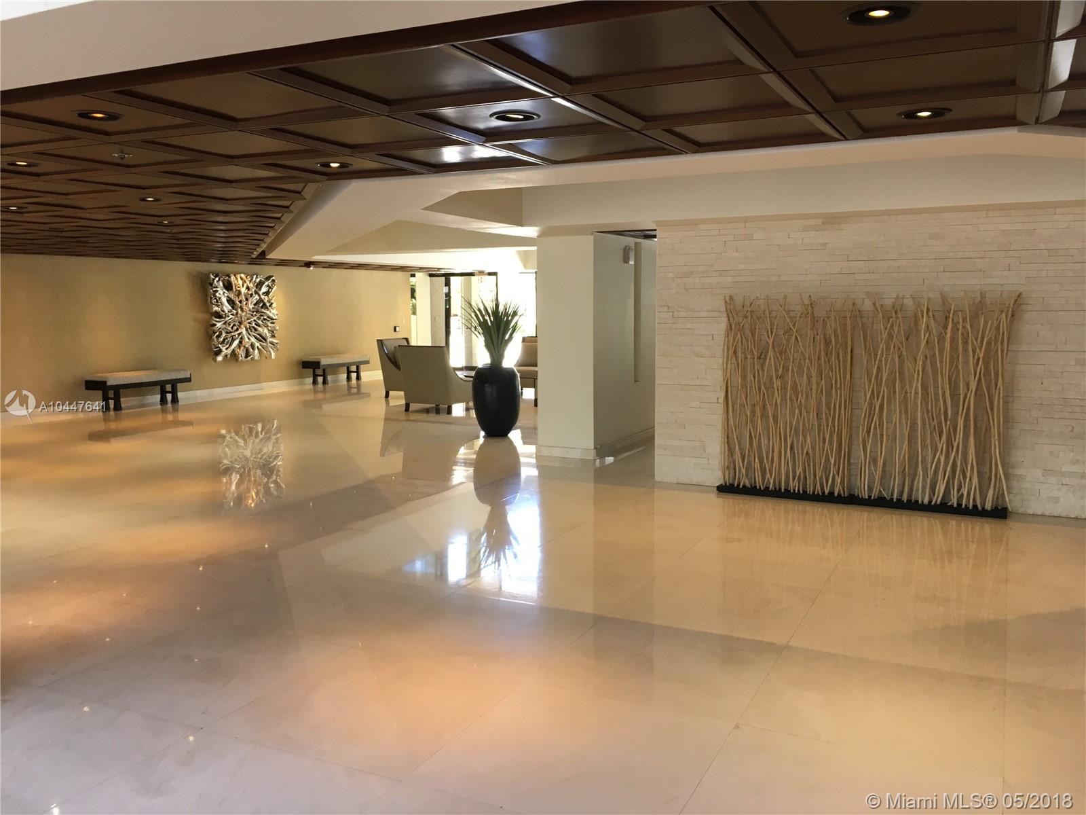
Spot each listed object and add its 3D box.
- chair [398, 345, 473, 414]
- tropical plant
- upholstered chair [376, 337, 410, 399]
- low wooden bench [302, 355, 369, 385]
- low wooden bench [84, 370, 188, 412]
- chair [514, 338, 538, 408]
[{"bbox_3d":[-1.450,-0.425,12.951,0.799,0.943,0.932,3,8,27],"label":"chair"},{"bbox_3d":[-0.565,-0.896,10.518,0.703,0.822,0.679,-1,7,-3],"label":"tropical plant"},{"bbox_3d":[-2.036,-0.634,14.721,0.924,0.943,0.799,3,8,27],"label":"upholstered chair"},{"bbox_3d":[-3.937,-0.723,17.440,0.442,0.495,1.469,3,8,27],"label":"low wooden bench"},{"bbox_3d":[-5.978,-0.251,13.539,0.442,0.501,1.469,3,8,27],"label":"low wooden bench"},{"bbox_3d":[0.029,-0.600,14.339,0.806,0.948,0.853,3,8,27],"label":"chair"}]

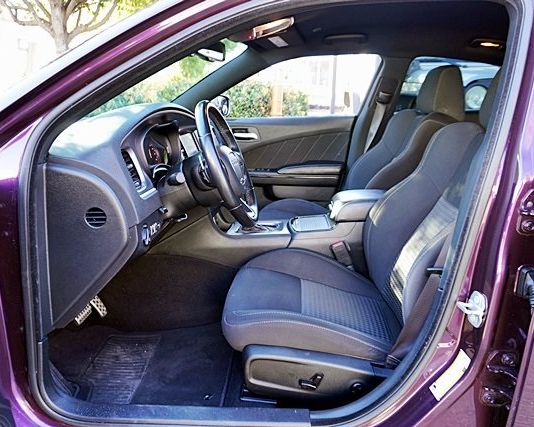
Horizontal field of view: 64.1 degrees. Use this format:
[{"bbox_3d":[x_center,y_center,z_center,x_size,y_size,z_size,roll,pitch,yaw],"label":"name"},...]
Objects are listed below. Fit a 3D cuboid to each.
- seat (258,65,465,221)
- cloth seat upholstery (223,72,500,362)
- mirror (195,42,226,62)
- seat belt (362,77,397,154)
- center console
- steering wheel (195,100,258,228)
[{"bbox_3d":[0.391,-0.213,1.991,0.900,0.900,0.540,0,17,3],"label":"seat"},{"bbox_3d":[0.322,-0.056,1.232,0.900,0.780,0.540,0,17,3],"label":"cloth seat upholstery"},{"bbox_3d":[-0.194,-0.576,1.503,0.050,0.072,0.250,8,18,11],"label":"mirror"},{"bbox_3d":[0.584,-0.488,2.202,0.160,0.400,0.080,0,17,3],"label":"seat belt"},{"bbox_3d":[0.193,0.066,1.680,0.760,0.310,0.260,0,17,3],"label":"center console"},{"bbox_3d":[-0.132,-0.134,1.235,0.110,0.380,0.380,-20,15,9],"label":"steering wheel"}]

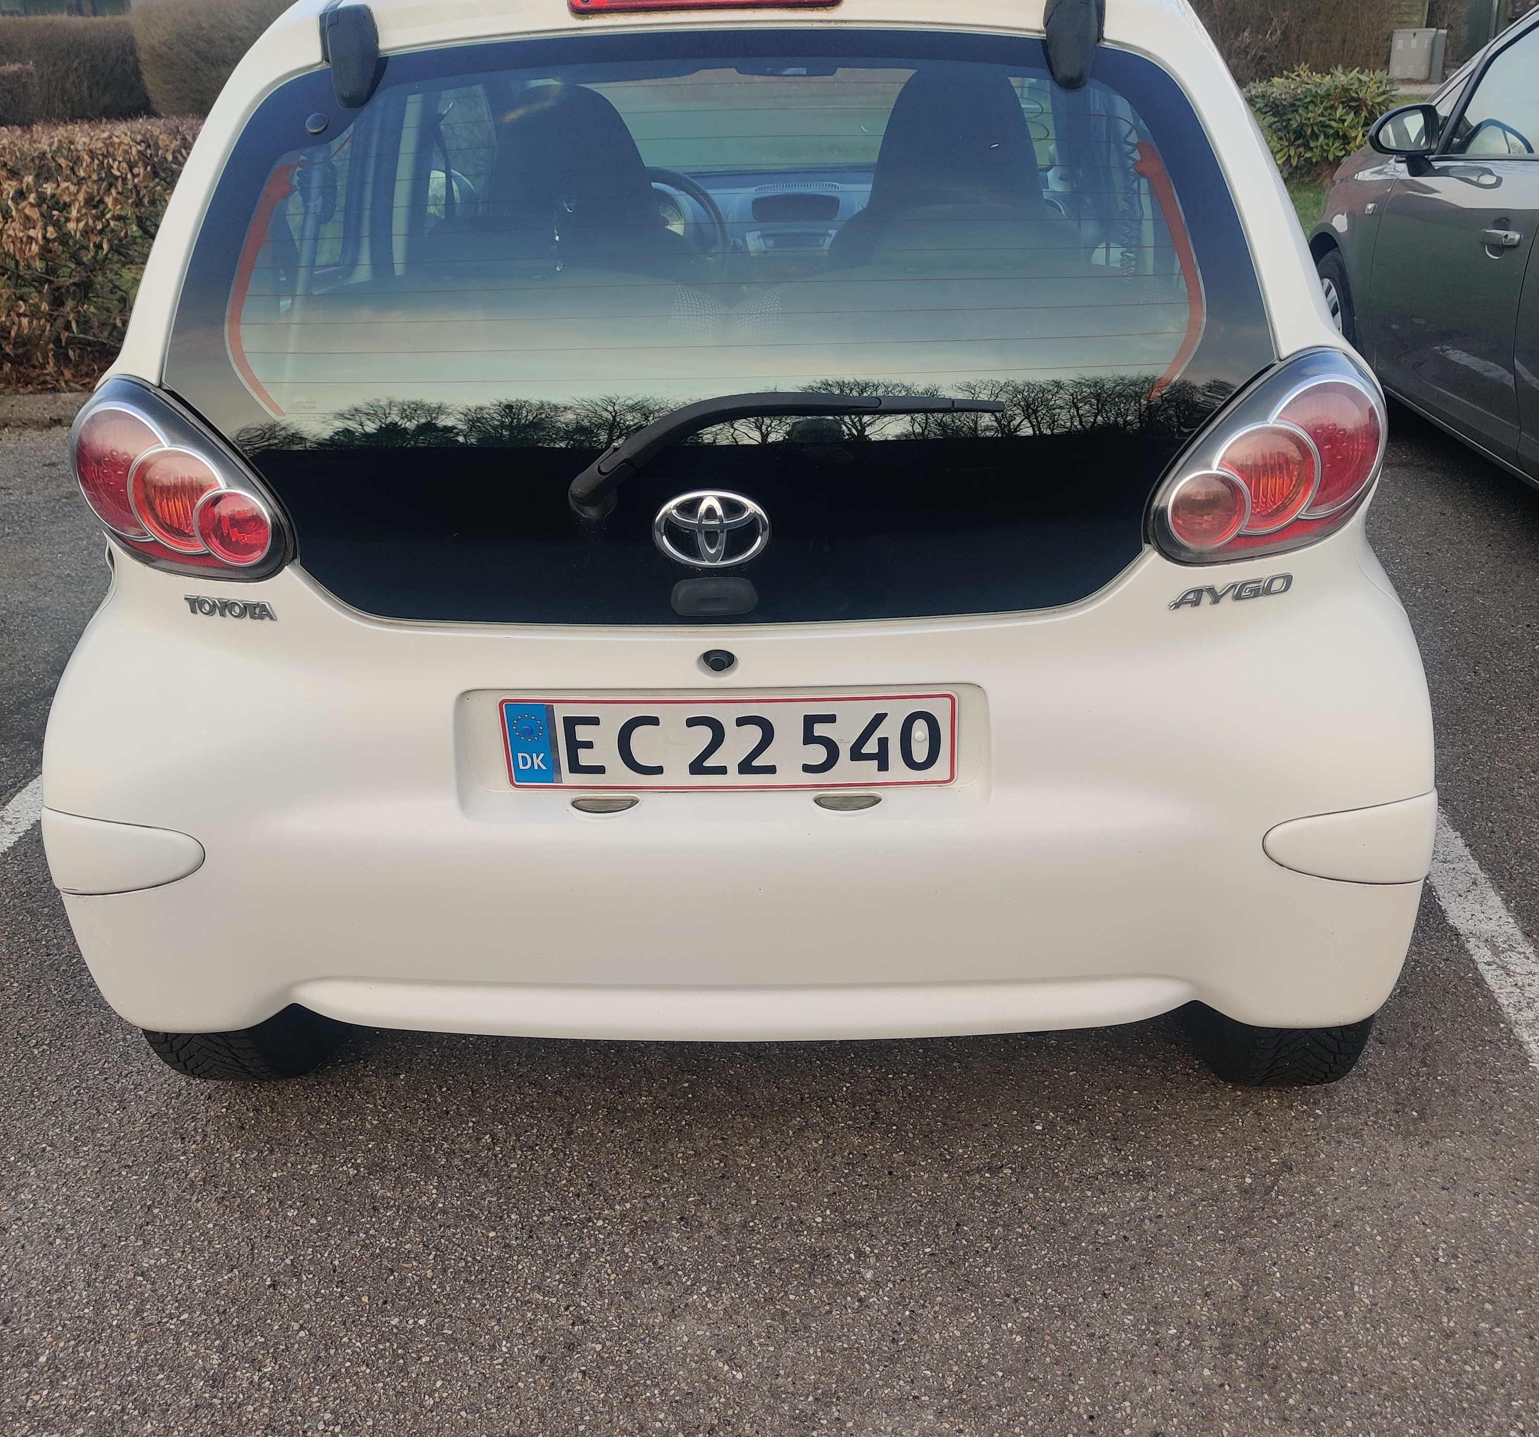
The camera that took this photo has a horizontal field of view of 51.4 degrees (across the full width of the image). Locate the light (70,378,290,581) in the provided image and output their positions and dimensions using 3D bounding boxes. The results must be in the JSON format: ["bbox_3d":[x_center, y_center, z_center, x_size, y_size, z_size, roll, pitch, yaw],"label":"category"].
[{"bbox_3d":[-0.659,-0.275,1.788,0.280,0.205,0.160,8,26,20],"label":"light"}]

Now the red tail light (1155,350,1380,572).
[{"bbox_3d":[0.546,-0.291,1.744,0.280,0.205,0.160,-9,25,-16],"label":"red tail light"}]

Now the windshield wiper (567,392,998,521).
[{"bbox_3d":[0.014,-0.271,1.655,0.445,0.125,0.060,-1,9,2],"label":"windshield wiper"}]

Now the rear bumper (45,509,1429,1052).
[{"bbox_3d":[-0.044,0.079,1.852,1.580,0.560,0.270,-1,24,2],"label":"rear bumper"}]

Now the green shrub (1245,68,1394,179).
[{"bbox_3d":[4.067,-4.423,12.036,1.400,0.800,1.200,-1,24,2],"label":"green shrub"}]

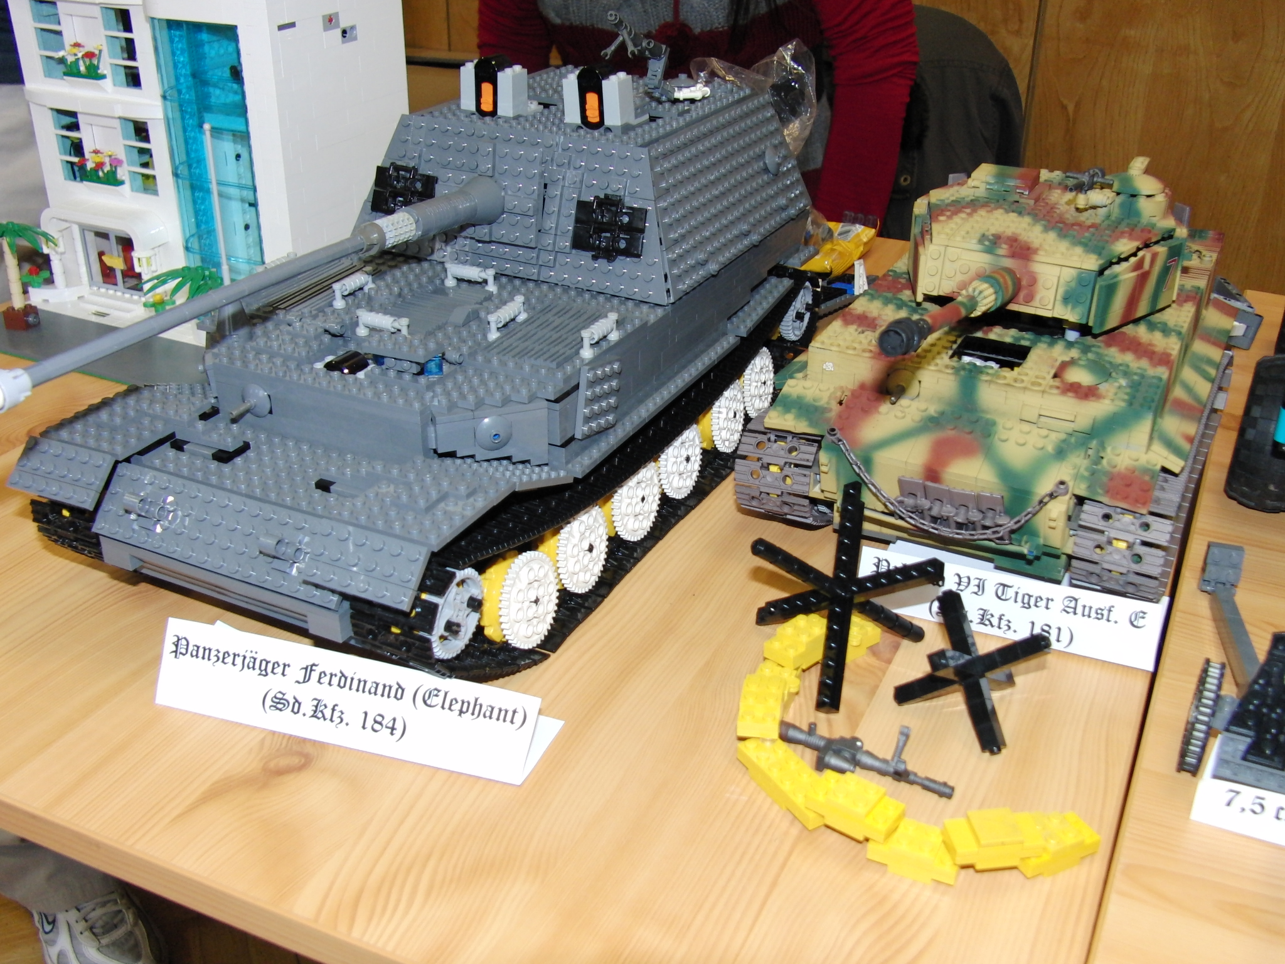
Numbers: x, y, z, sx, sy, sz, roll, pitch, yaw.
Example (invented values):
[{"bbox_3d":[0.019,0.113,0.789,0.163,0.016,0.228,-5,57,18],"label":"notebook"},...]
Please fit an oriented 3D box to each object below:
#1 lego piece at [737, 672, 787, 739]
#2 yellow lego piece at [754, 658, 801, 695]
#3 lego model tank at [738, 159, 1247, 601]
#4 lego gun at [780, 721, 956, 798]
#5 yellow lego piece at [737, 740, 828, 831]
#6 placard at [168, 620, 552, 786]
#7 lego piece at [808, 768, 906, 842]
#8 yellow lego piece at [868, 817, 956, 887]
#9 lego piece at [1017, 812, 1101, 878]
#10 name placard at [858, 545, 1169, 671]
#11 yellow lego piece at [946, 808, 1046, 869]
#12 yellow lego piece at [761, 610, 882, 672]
[{"bbox_3d":[0.049,0.090,0.544,0.016,0.015,0.032,5,30,9],"label":"lego piece"},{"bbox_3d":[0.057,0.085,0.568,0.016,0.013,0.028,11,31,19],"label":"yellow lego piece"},{"bbox_3d":[0.212,-0.095,0.730,0.207,0.170,0.330,14,32,22],"label":"lego model tank"},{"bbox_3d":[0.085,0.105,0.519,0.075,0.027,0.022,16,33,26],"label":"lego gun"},{"bbox_3d":[0.057,0.115,0.516,0.016,0.011,0.048,-16,33,-27],"label":"yellow lego piece"},{"bbox_3d":[-0.120,0.083,0.552,0.166,0.032,0.041,9,30,15],"label":"placard"},{"bbox_3d":[0.078,0.119,0.492,0.032,0.015,0.016,20,35,31],"label":"lego piece"},{"bbox_3d":[0.099,0.133,0.482,0.032,0.014,0.016,13,32,22],"label":"yellow lego piece"},{"bbox_3d":[0.149,0.131,0.486,0.032,0.014,0.016,-13,32,-23],"label":"lego piece"},{"bbox_3d":[0.170,0.048,0.617,0.135,0.030,0.039,12,31,20],"label":"name placard"},{"bbox_3d":[0.126,0.128,0.480,0.032,0.013,0.016,-3,29,-6],"label":"yellow lego piece"},{"bbox_3d":[0.079,0.069,0.589,0.054,0.021,0.020,-21,35,-33],"label":"yellow lego piece"}]

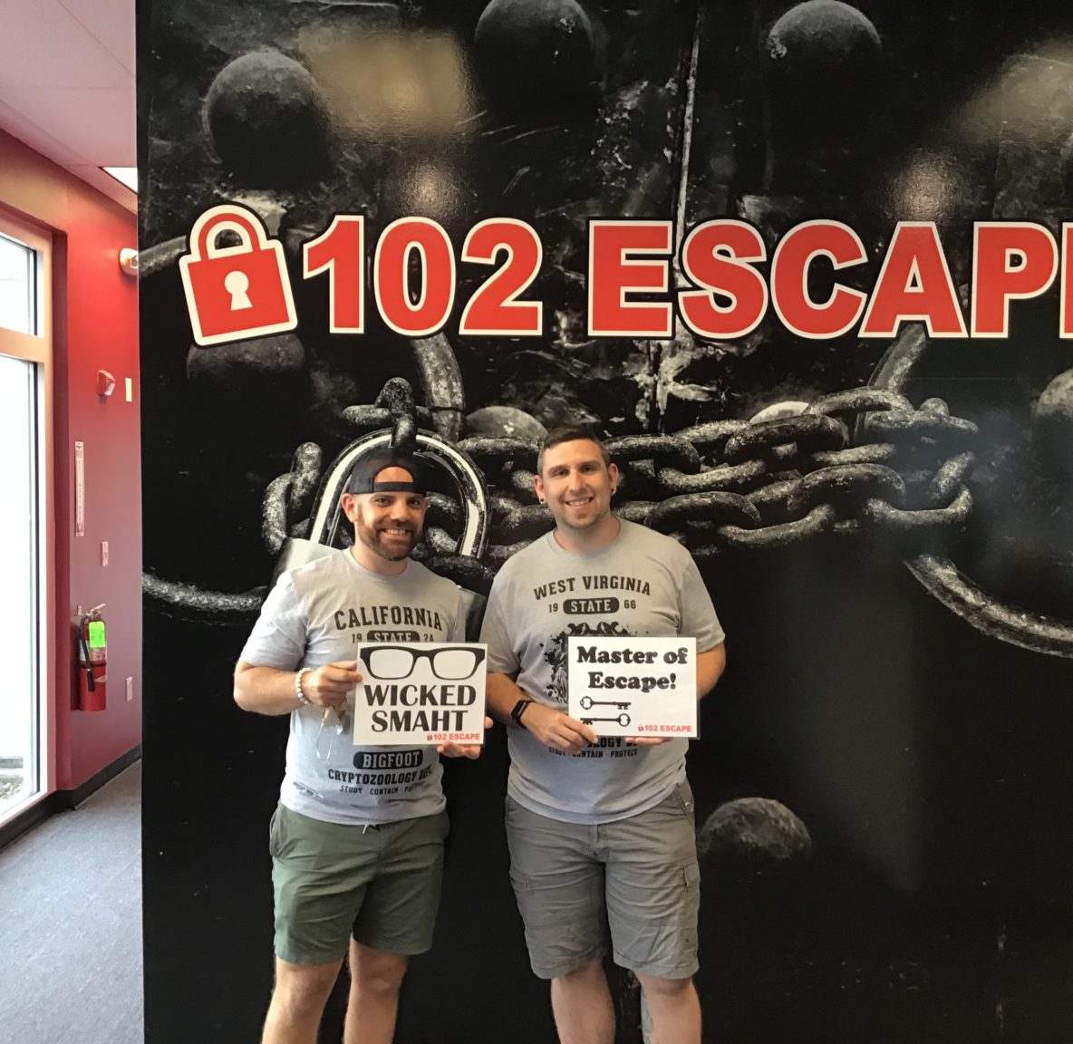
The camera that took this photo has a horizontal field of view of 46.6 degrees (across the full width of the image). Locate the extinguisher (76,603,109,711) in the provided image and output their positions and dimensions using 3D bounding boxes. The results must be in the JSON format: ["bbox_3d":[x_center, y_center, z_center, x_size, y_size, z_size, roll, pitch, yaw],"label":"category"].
[{"bbox_3d":[-2.100,0.641,5.900,0.145,0.510,0.170,0,2,3],"label":"extinguisher"}]

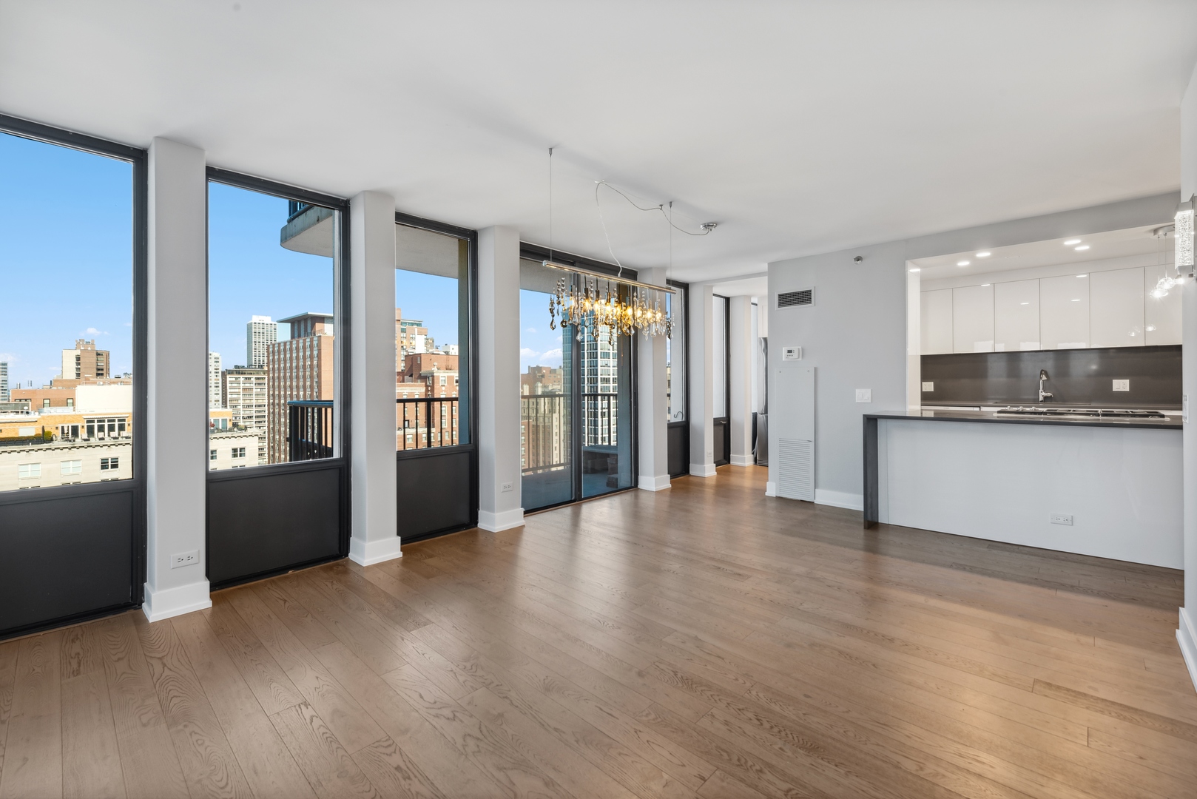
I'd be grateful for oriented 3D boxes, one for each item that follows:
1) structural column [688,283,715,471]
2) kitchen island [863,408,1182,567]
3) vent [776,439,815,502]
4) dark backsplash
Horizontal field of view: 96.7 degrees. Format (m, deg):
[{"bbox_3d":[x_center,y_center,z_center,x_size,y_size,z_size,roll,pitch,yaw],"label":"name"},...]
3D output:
[{"bbox_3d":[1.334,-0.230,6.805,0.245,2.390,0.245,1,2,41],"label":"structural column"},{"bbox_3d":[3.194,0.582,4.066,1.840,0.907,1.160,1,2,42],"label":"kitchen island"},{"bbox_3d":[1.962,0.701,5.329,0.385,0.610,0.035,1,1,43],"label":"vent"},{"bbox_3d":[4.768,-0.205,5.874,2.350,0.540,0.030,1,2,42],"label":"dark backsplash"}]

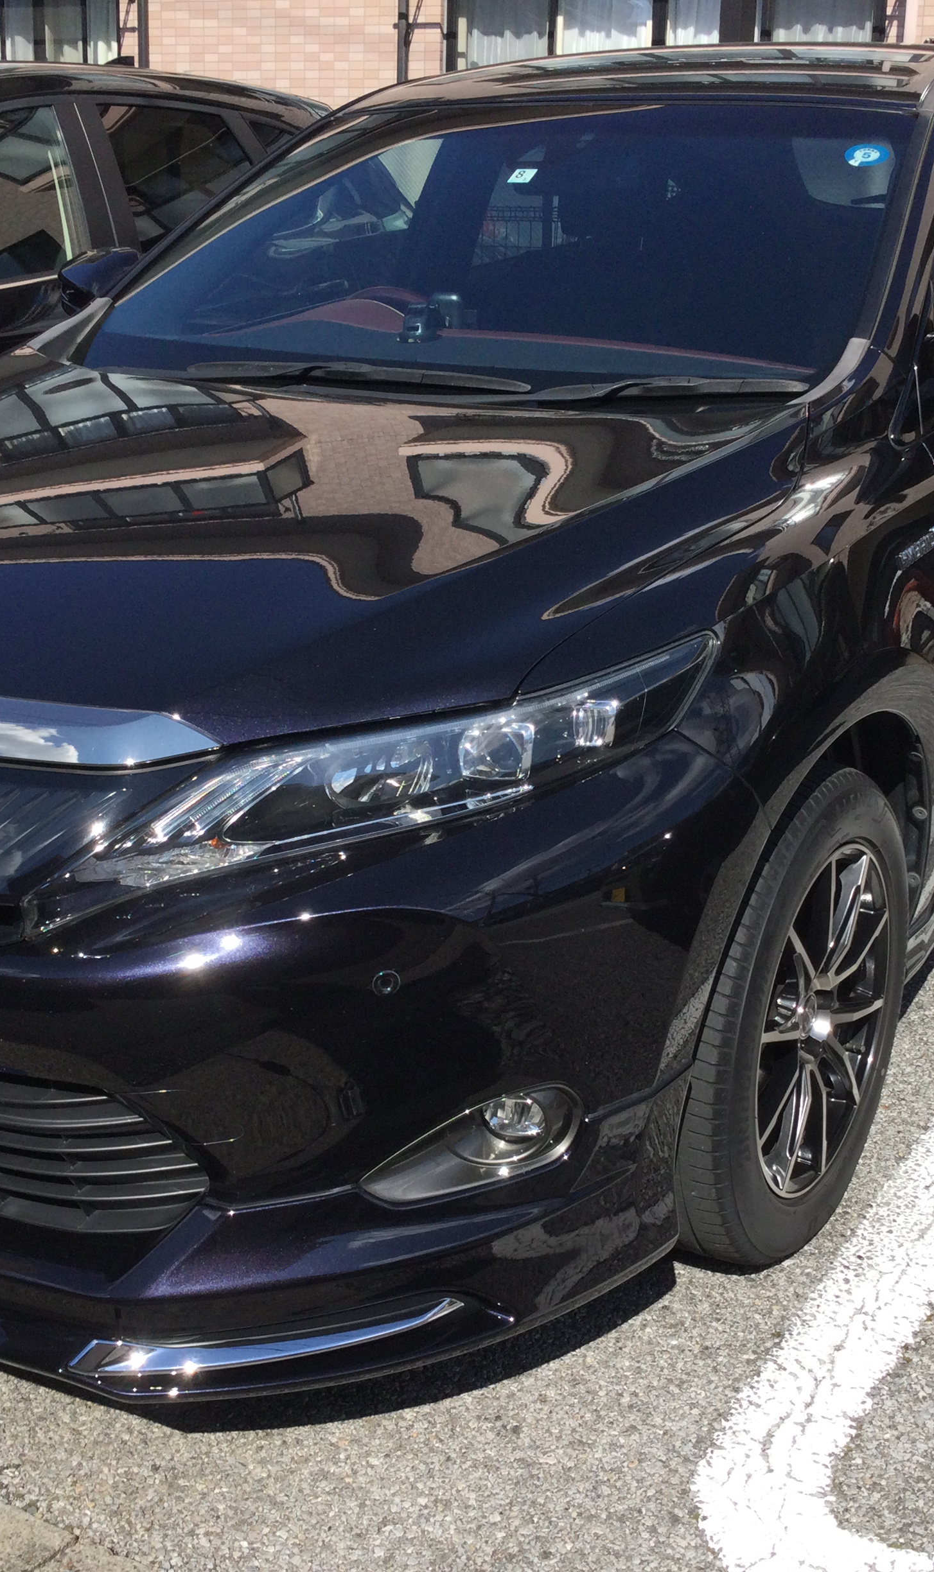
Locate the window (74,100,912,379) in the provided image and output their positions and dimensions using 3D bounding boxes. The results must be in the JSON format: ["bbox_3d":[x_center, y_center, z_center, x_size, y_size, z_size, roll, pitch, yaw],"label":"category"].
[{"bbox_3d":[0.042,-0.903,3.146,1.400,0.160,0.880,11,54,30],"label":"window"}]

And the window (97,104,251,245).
[{"bbox_3d":[-0.717,-1.611,5.002,0.110,0.410,0.720,-12,10,36],"label":"window"}]

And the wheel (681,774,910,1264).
[{"bbox_3d":[0.389,0.294,2.582,0.240,0.715,0.715,11,22,30],"label":"wheel"}]

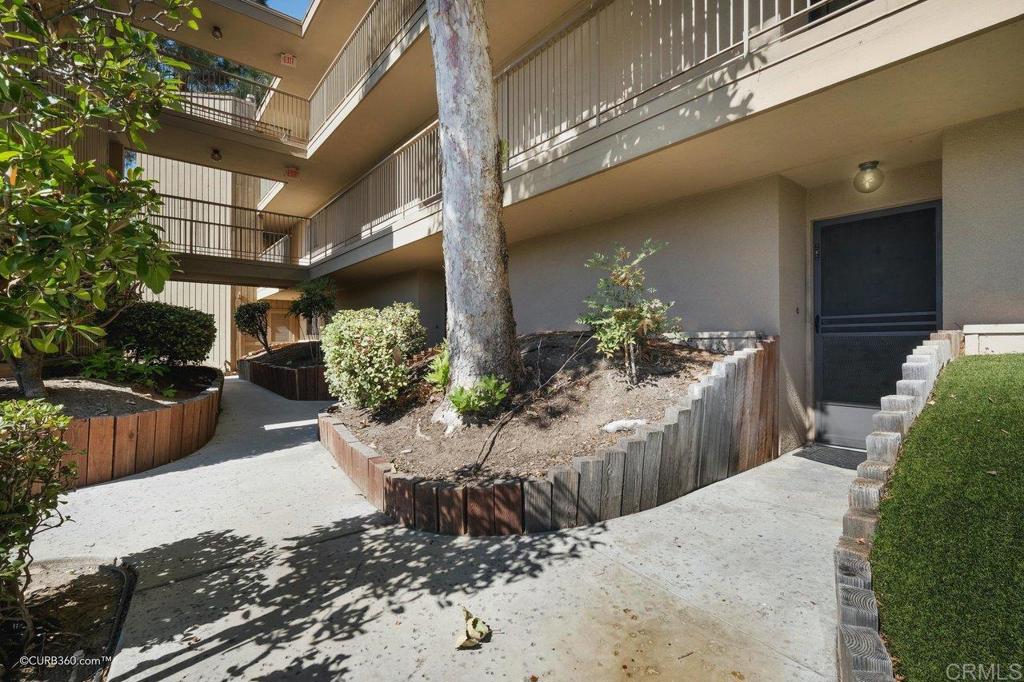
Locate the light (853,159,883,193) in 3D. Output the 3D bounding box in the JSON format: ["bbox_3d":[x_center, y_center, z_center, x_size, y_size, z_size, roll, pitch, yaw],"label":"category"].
[{"bbox_3d":[2.775,-1.265,3.320,0.190,0.230,0.190,-1,1,-41],"label":"light"}]

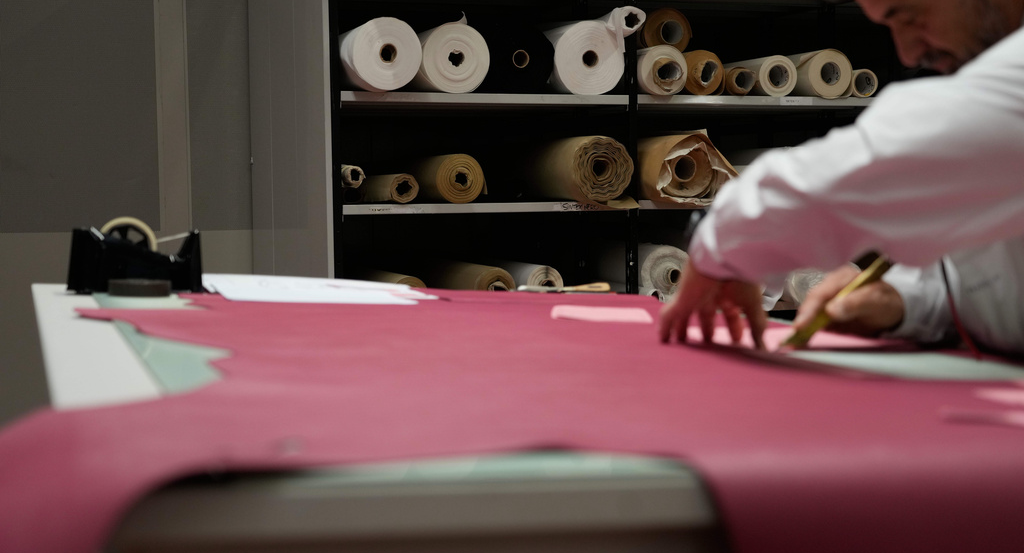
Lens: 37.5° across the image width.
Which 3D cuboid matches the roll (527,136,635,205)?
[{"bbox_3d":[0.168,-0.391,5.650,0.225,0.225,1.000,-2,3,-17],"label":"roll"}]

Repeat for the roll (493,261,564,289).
[{"bbox_3d":[-0.028,0.007,5.776,0.137,0.137,1.000,-2,3,-17],"label":"roll"}]

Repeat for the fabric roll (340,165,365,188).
[{"bbox_3d":[-0.658,-0.352,5.438,0.074,0.074,0.900,-2,3,-17],"label":"fabric roll"}]

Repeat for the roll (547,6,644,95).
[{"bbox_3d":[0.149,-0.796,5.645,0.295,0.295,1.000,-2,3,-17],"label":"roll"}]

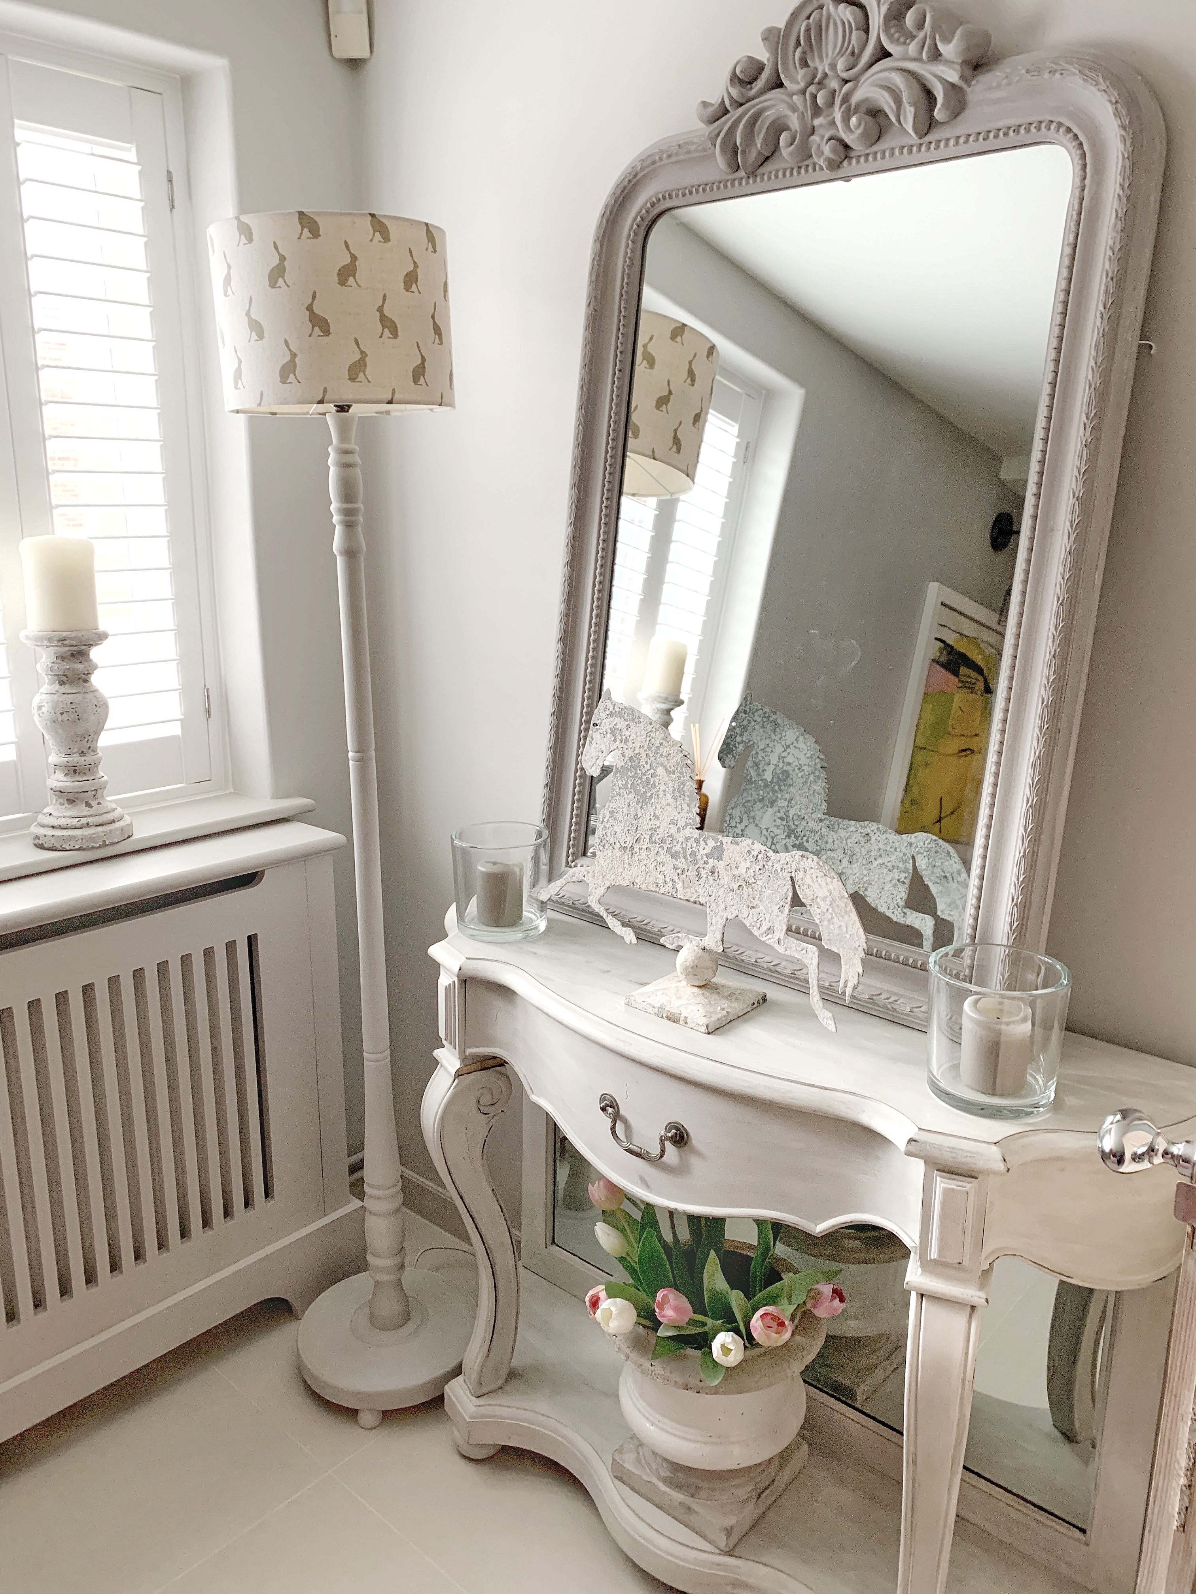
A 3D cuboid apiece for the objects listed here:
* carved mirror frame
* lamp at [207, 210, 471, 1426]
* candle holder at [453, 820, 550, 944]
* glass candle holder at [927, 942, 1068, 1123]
[{"bbox_3d":[0.245,-0.356,1.476,0.759,1.165,0.065,13,11,42],"label":"carved mirror frame"},{"bbox_3d":[-0.347,0.097,1.804,0.315,1.750,0.315,0,14,0],"label":"lamp"},{"bbox_3d":[-0.133,0.117,1.657,0.134,0.134,0.134,0,14,0],"label":"candle holder"},{"bbox_3d":[0.400,0.234,1.206,0.134,0.132,0.134,0,14,0],"label":"glass candle holder"}]

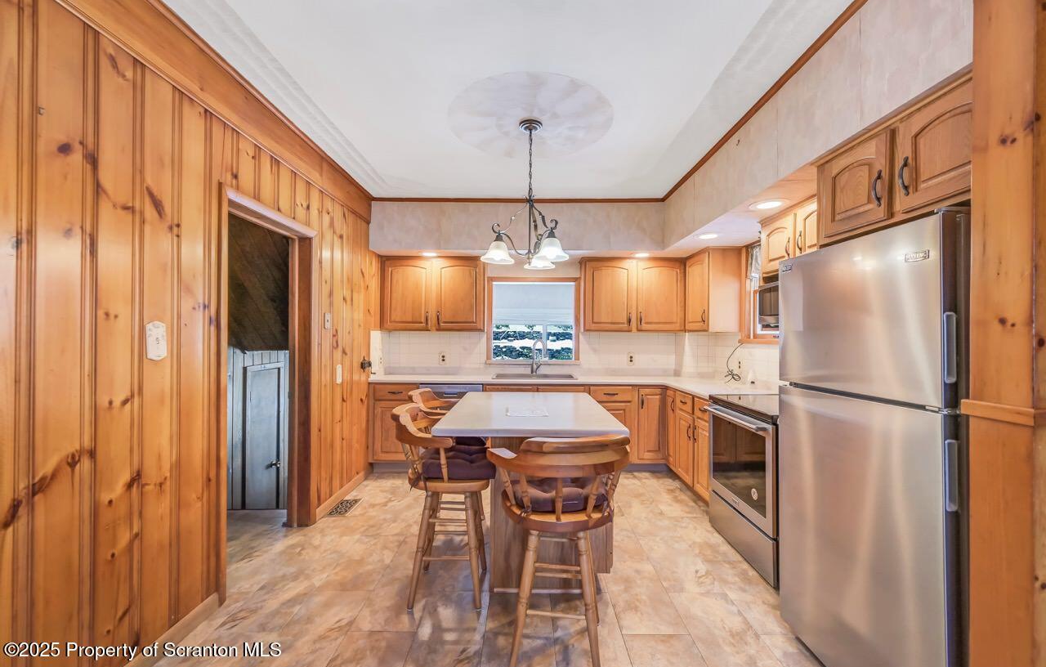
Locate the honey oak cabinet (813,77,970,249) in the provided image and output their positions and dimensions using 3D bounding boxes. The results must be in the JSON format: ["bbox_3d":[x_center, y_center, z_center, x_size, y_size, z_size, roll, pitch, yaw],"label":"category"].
[{"bbox_3d":[1.754,-0.613,1.558,0.625,0.405,0.830,0,0,0],"label":"honey oak cabinet"}]

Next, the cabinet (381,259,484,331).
[{"bbox_3d":[-0.951,-0.421,4.465,1.095,0.785,0.325,0,0,0],"label":"cabinet"}]

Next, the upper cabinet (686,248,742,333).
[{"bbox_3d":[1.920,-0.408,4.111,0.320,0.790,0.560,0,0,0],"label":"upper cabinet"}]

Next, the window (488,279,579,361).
[{"bbox_3d":[0.121,-0.153,4.640,1.040,0.950,0.100,0,0,0],"label":"window"}]

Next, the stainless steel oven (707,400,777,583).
[{"bbox_3d":[1.676,0.913,2.551,0.730,0.930,0.770,0,0,0],"label":"stainless steel oven"}]

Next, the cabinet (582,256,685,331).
[{"bbox_3d":[1.194,-0.410,4.453,1.095,0.780,0.325,0,0,0],"label":"cabinet"}]

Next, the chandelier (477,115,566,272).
[{"bbox_3d":[0.029,-0.876,2.569,0.547,0.875,0.530,0,0,0],"label":"chandelier"}]

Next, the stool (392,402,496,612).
[{"bbox_3d":[-0.421,0.878,2.178,0.530,0.980,0.560,0,0,5],"label":"stool"}]

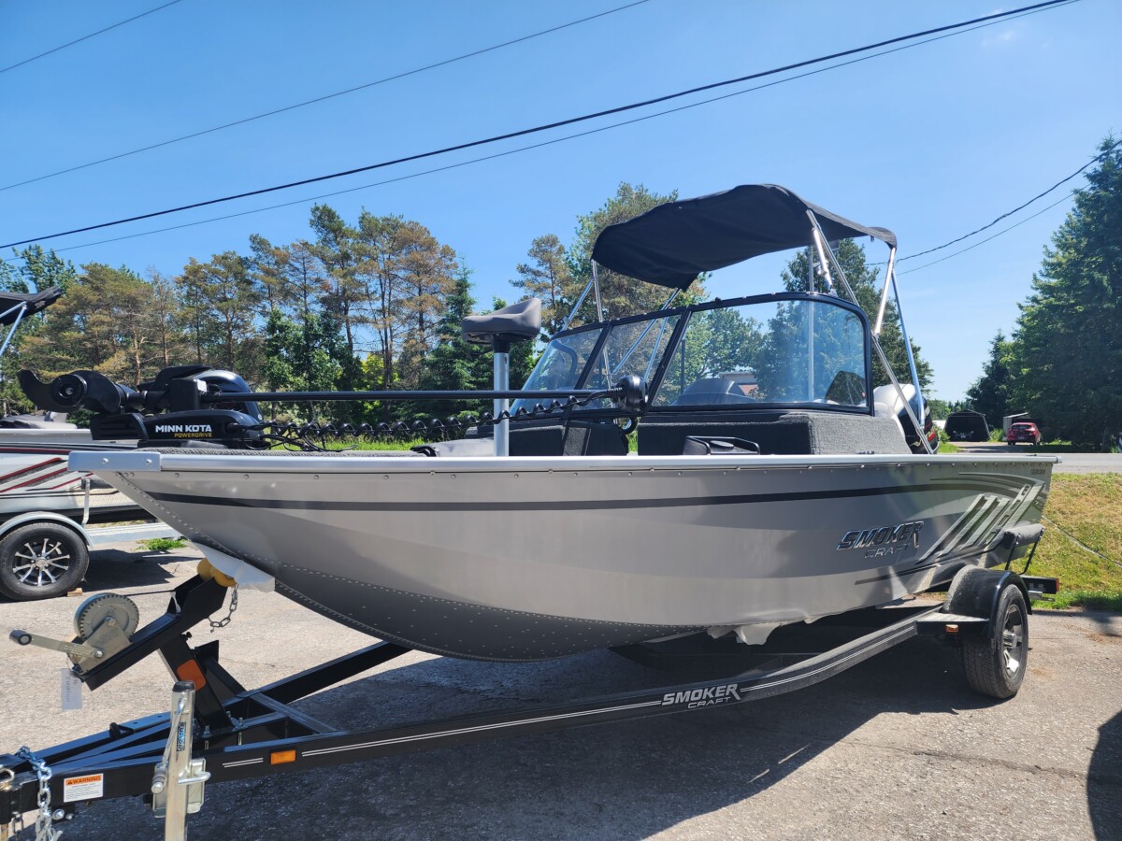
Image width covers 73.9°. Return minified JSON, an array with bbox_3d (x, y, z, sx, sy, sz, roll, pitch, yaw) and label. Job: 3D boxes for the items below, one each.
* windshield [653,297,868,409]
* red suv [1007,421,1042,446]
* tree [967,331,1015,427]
[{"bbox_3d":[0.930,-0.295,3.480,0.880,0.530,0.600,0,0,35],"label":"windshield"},{"bbox_3d":[35.000,1.010,56.300,1.840,1.660,4.500,0,0,38],"label":"red suv"},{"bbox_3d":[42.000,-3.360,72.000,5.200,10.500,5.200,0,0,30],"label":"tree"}]

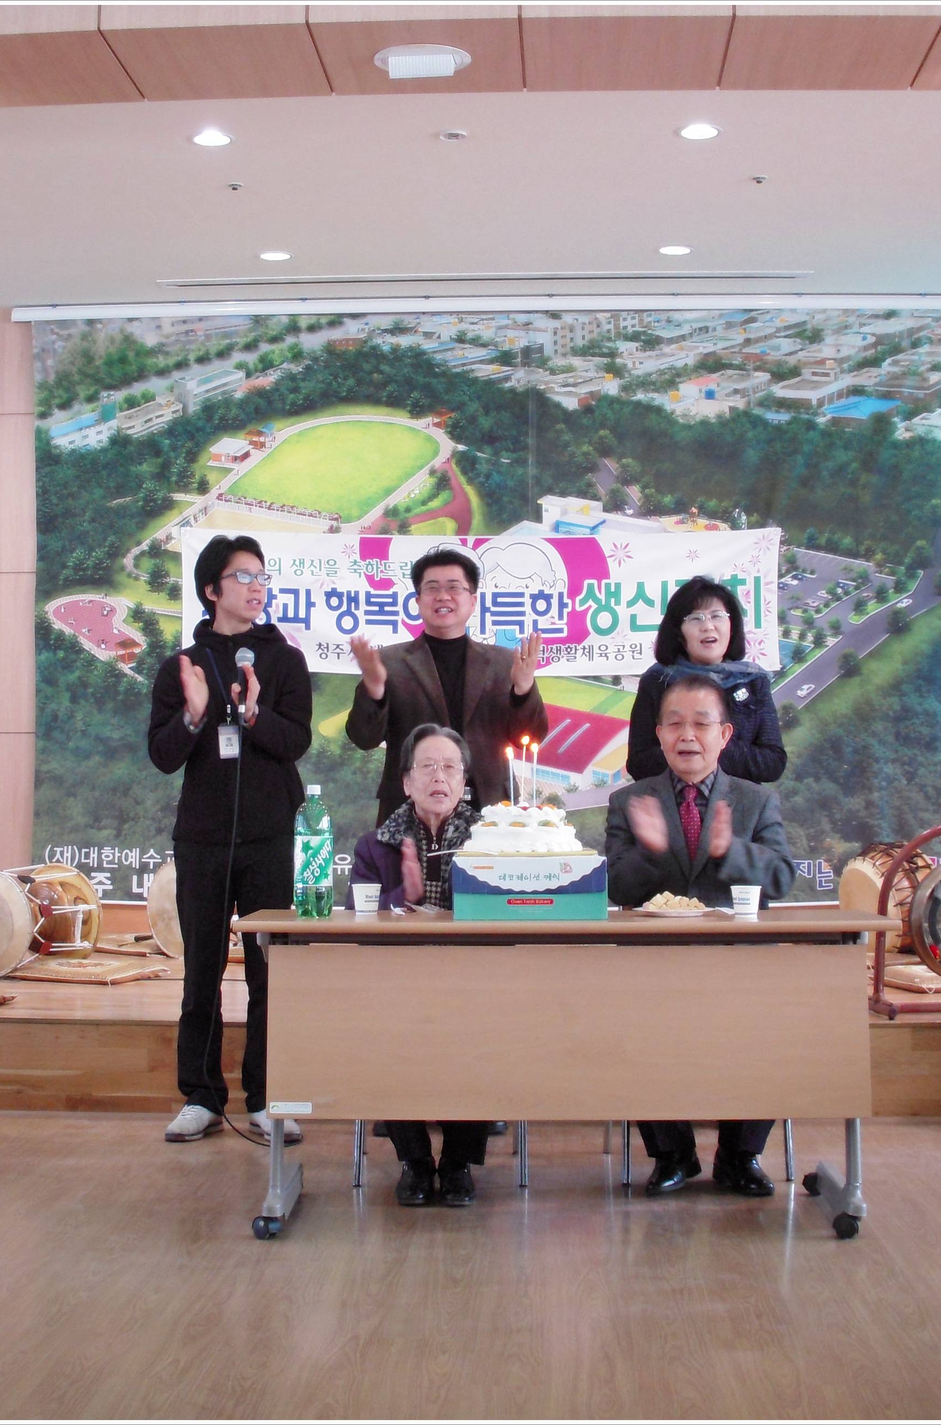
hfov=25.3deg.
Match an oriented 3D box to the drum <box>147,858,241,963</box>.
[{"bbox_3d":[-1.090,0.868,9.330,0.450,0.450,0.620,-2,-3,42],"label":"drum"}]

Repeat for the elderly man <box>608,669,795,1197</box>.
[{"bbox_3d":[0.600,0.555,5.500,0.510,1.320,0.630,0,-2,5],"label":"elderly man"}]

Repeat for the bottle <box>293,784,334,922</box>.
[{"bbox_3d":[-0.365,0.322,4.880,0.094,0.313,0.094,0,-2,0],"label":"bottle"}]

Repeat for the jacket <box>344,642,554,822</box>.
[{"bbox_3d":[-0.068,0.042,6.170,0.590,0.540,0.380,0,-2,-3],"label":"jacket"}]

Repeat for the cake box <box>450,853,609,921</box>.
[{"bbox_3d":[0.141,0.403,4.872,0.350,0.142,0.330,0,-2,0],"label":"cake box"}]

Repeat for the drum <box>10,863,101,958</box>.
[{"bbox_3d":[-1.820,0.850,8.622,0.420,0.420,0.620,-1,-2,17],"label":"drum"}]

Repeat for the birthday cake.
[{"bbox_3d":[0.128,0.277,4.970,0.290,0.123,0.290,0,-2,0],"label":"birthday cake"}]

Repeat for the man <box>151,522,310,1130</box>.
[{"bbox_3d":[-0.690,0.371,6.000,0.475,1.745,0.420,0,-2,-6],"label":"man"}]

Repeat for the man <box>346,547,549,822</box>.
[{"bbox_3d":[-0.072,0.376,6.140,0.590,1.730,0.420,0,-2,0],"label":"man"}]

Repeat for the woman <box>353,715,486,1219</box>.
[{"bbox_3d":[-0.111,0.621,5.450,0.420,1.190,0.660,0,-2,-1],"label":"woman"}]

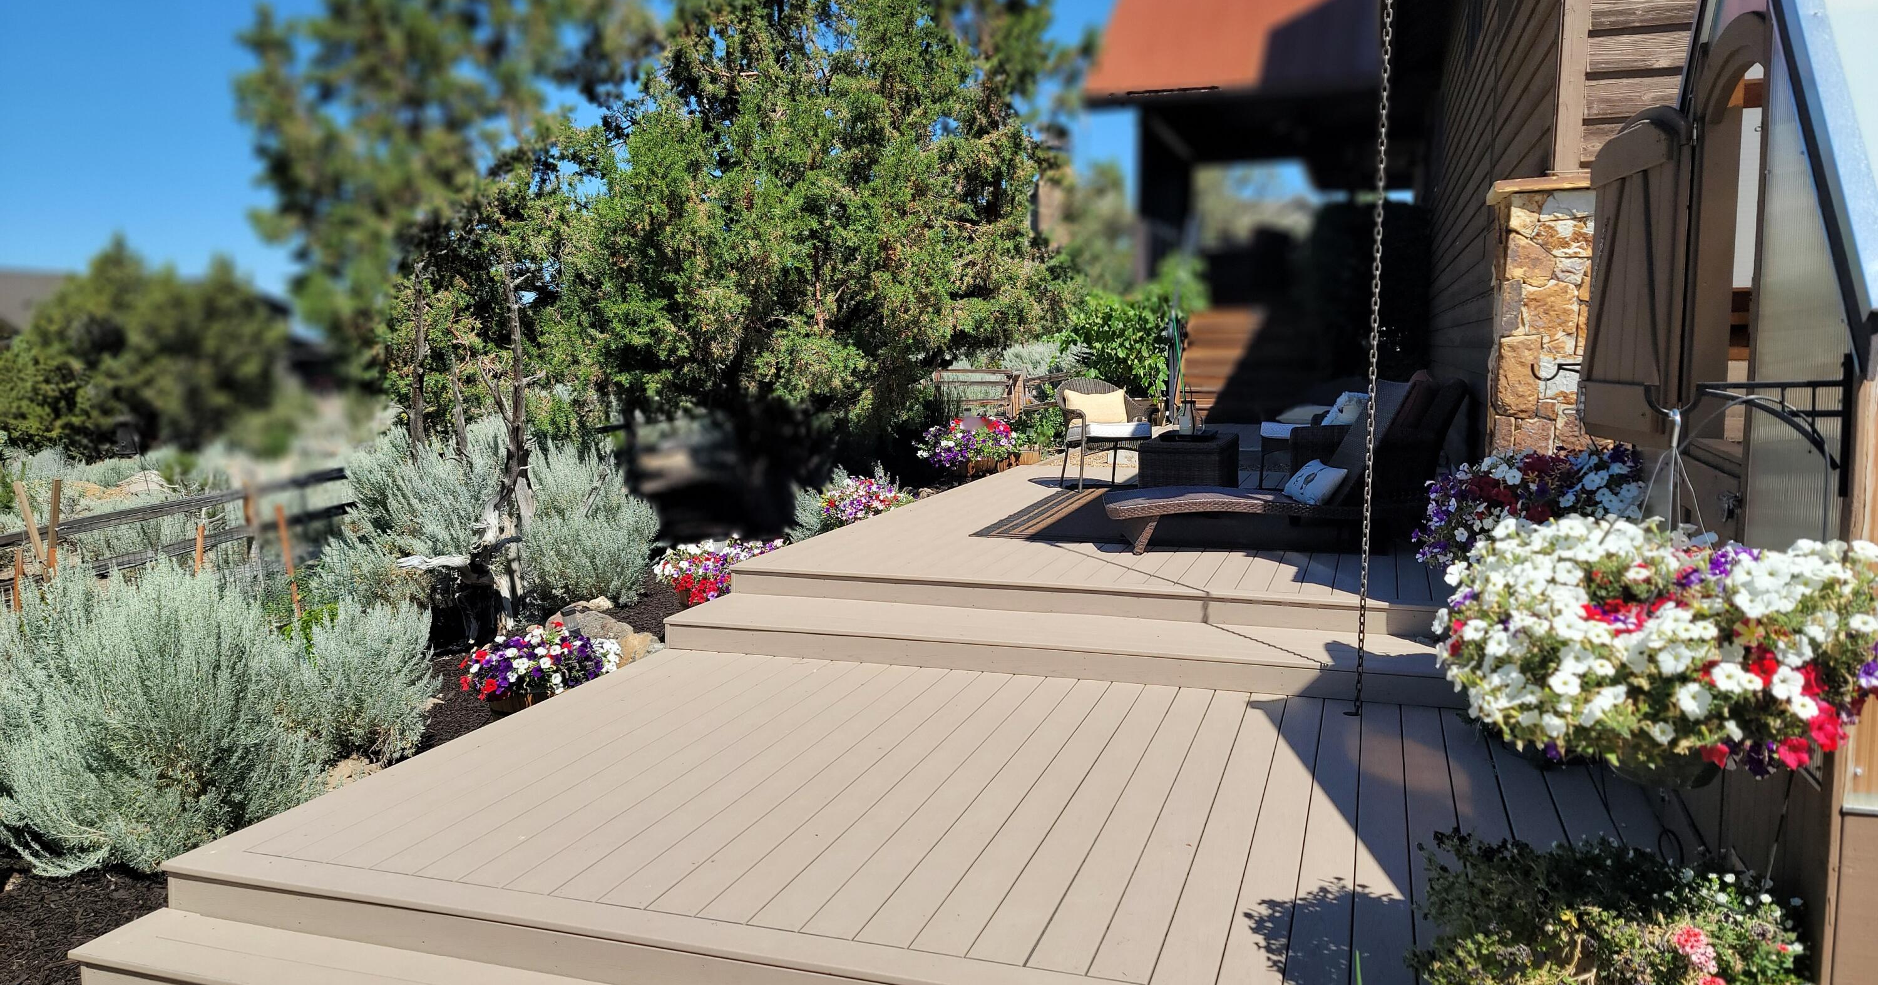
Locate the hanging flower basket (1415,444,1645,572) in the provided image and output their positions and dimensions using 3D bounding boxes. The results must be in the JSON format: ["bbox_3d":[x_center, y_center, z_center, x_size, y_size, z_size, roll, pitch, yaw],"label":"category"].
[{"bbox_3d":[2.112,0.076,4.850,0.800,0.500,0.750,3,7,24],"label":"hanging flower basket"}]

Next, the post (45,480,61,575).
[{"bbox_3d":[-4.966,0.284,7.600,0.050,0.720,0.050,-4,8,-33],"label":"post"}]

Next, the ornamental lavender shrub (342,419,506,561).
[{"bbox_3d":[-3.308,0.042,8.700,1.060,1.050,1.000,-2,7,-21],"label":"ornamental lavender shrub"}]

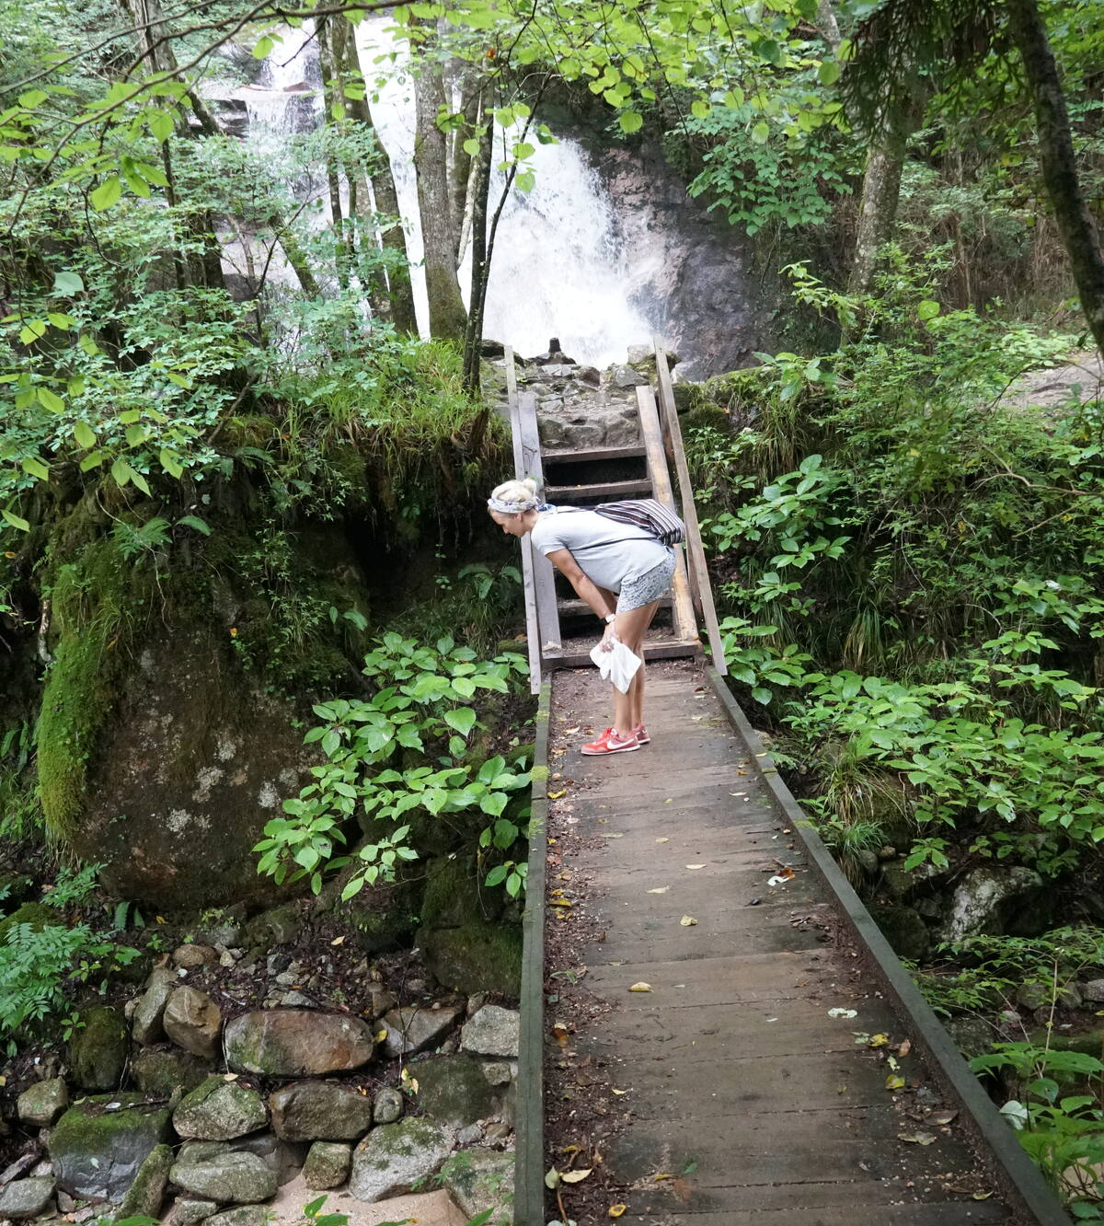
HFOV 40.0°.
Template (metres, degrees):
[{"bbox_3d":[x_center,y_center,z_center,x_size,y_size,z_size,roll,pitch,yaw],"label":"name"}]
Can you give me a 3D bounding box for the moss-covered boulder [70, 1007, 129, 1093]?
[{"bbox_3d":[-2.006,1.936,6.730,0.260,0.370,0.280,-4,8,-13],"label":"moss-covered boulder"}]

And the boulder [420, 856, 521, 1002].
[{"bbox_3d":[-0.359,1.494,7.200,0.540,0.620,0.500,0,7,0],"label":"boulder"}]

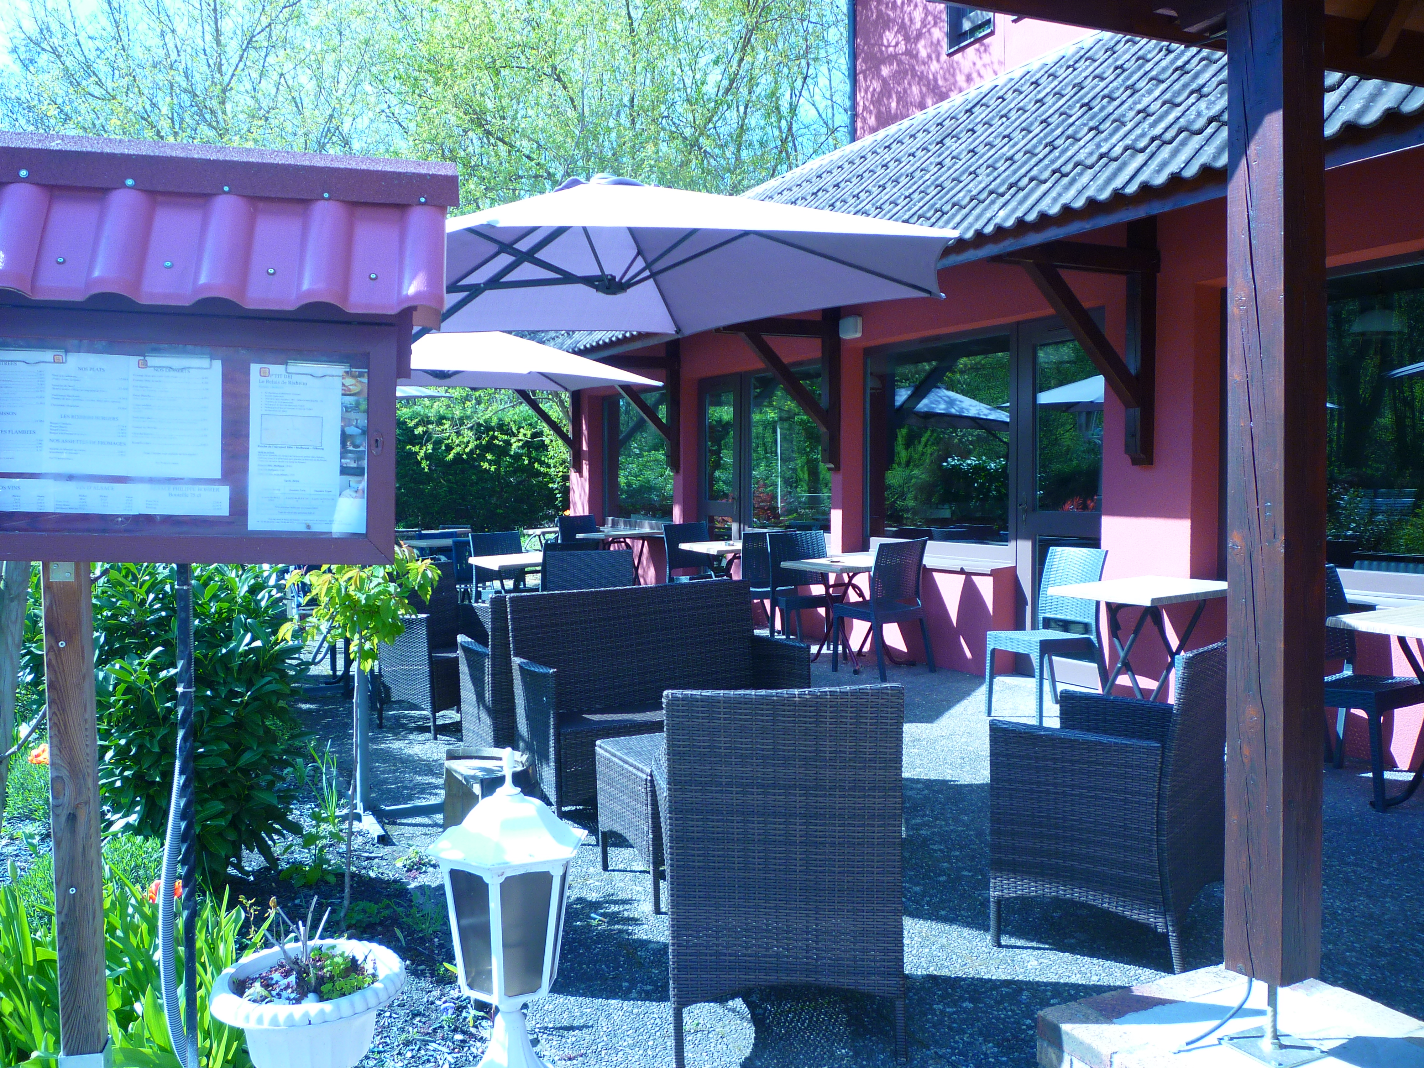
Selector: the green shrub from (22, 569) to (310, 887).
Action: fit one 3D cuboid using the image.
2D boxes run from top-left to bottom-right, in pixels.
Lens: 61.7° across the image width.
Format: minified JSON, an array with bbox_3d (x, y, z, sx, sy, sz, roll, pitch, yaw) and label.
[{"bbox_3d":[-1.933,0.433,4.187,1.000,1.340,0.950,-2,3,-25],"label":"green shrub"}]

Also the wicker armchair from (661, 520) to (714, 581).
[{"bbox_3d":[-0.141,0.366,11.120,0.475,0.889,0.556,-1,3,-27],"label":"wicker armchair"}]

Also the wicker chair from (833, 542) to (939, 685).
[{"bbox_3d":[1.131,0.504,8.245,0.485,0.889,0.566,-3,4,-43],"label":"wicker chair"}]

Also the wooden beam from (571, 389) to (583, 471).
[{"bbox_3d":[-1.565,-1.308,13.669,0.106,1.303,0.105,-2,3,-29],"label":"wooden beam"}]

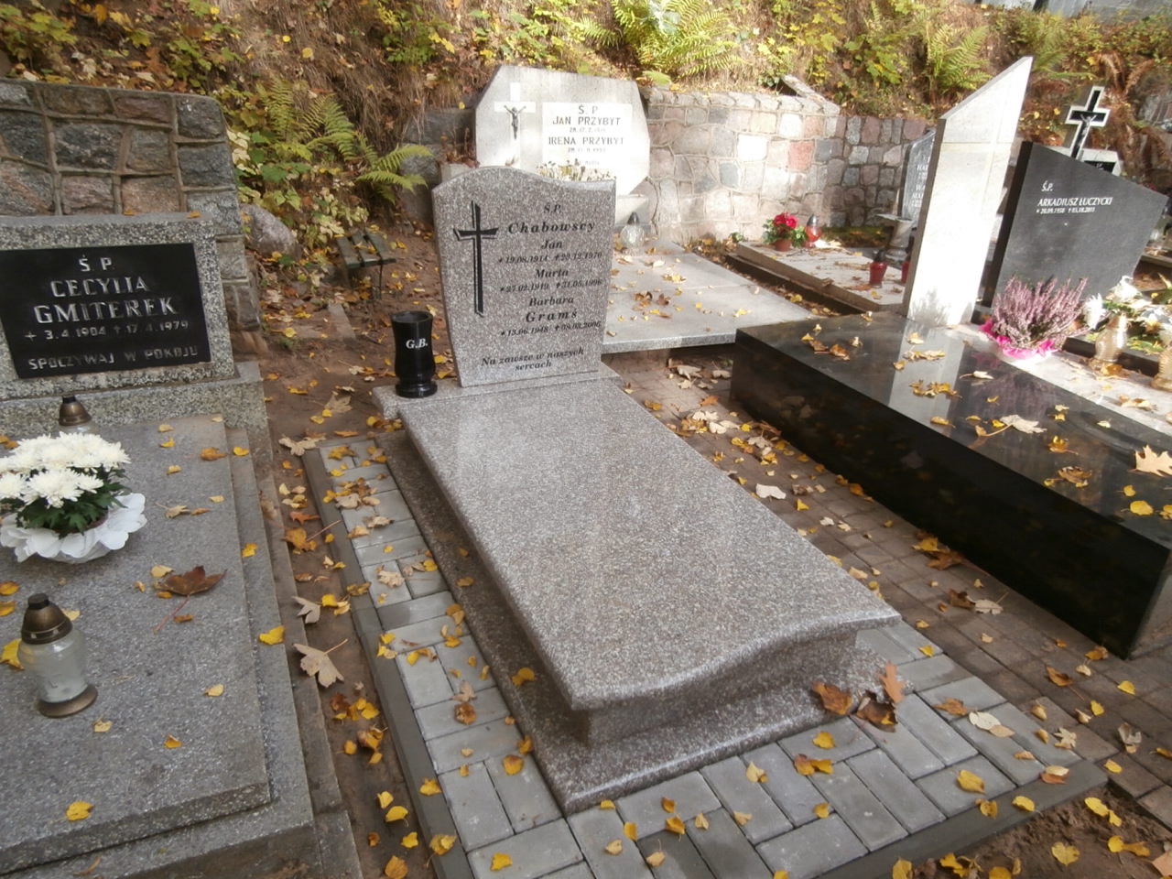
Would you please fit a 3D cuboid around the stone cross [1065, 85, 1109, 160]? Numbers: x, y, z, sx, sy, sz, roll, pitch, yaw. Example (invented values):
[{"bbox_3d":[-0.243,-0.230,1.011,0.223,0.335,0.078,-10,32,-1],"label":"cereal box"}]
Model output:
[{"bbox_3d":[4.237,-2.647,6.900,0.300,0.630,0.075,18,30,30],"label":"stone cross"}]

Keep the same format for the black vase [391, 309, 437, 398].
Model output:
[{"bbox_3d":[-0.599,-0.299,2.846,0.145,0.270,0.145,-9,28,-23],"label":"black vase"}]

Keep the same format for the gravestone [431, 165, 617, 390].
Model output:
[{"bbox_3d":[-0.216,-0.578,2.902,0.660,0.755,0.070,-9,28,-23],"label":"gravestone"}]

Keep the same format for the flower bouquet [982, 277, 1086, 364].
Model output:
[{"bbox_3d":[1.789,-0.490,3.221,0.380,0.290,0.340,18,29,29],"label":"flower bouquet"}]

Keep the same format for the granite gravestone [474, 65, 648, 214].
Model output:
[{"bbox_3d":[-0.141,-2.043,5.464,1.230,0.850,0.110,-7,27,-18],"label":"granite gravestone"}]

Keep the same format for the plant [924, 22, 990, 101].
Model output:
[{"bbox_3d":[3.418,-3.486,7.500,0.570,0.680,0.520,15,28,24],"label":"plant"}]

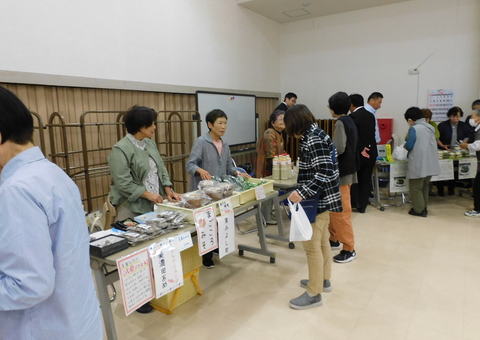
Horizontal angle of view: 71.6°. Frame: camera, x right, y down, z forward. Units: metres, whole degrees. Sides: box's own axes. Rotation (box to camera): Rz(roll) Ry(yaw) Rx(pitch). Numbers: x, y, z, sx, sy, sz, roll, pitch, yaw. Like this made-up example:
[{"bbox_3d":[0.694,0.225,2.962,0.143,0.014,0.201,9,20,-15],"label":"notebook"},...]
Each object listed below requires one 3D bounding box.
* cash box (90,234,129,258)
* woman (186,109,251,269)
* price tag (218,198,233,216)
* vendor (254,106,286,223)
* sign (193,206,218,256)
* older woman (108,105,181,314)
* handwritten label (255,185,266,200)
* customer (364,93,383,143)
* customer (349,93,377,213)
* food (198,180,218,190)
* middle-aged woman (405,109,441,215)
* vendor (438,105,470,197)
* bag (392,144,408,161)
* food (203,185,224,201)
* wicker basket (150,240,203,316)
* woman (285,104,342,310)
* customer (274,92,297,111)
[{"bbox_3d":[-0.749,0.429,1.893,0.145,0.057,0.180,7,12,35],"label":"cash box"},{"bbox_3d":[-0.227,0.167,3.234,0.550,1.490,0.420,-10,14,-42],"label":"woman"},{"bbox_3d":[-0.110,0.285,2.548,0.006,0.125,0.142,-3,6,37],"label":"price tag"},{"bbox_3d":[0.400,-0.030,4.278,0.370,1.490,0.460,7,12,34],"label":"vendor"},{"bbox_3d":[-0.229,0.416,2.266,0.010,0.320,0.190,-2,8,36],"label":"sign"},{"bbox_3d":[-0.698,0.293,2.525,0.430,1.500,0.480,5,11,27],"label":"older woman"},{"bbox_3d":[0.176,0.203,2.932,0.006,0.126,0.132,-3,6,37],"label":"handwritten label"},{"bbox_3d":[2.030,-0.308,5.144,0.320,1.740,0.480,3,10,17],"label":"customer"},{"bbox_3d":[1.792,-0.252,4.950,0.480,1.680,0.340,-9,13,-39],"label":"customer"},{"bbox_3d":[-0.265,0.175,2.781,0.140,0.110,0.150,7,12,35],"label":"food"},{"bbox_3d":[2.560,-0.124,4.729,0.460,1.520,0.400,-6,12,-32],"label":"middle-aged woman"},{"bbox_3d":[3.700,-0.312,5.752,0.490,1.540,0.380,2,10,11],"label":"vendor"},{"bbox_3d":[2.443,-0.265,5.050,0.240,0.240,0.200,0,10,0],"label":"bag"},{"bbox_3d":[-0.215,0.202,2.747,0.150,0.105,0.150,7,12,35],"label":"food"},{"bbox_3d":[-0.500,0.803,2.586,0.240,0.430,0.340,7,12,35],"label":"wicker basket"},{"bbox_3d":[0.555,0.271,2.524,0.450,1.500,0.450,4,10,20],"label":"woman"},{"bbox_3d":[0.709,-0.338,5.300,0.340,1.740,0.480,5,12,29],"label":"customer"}]

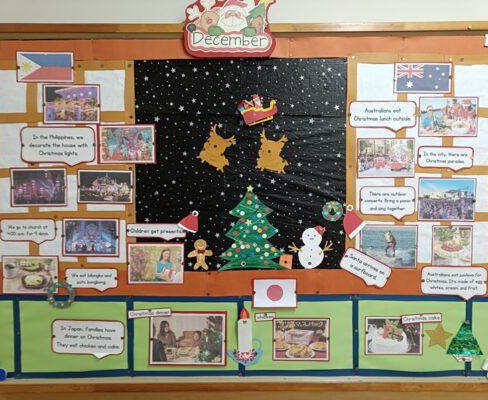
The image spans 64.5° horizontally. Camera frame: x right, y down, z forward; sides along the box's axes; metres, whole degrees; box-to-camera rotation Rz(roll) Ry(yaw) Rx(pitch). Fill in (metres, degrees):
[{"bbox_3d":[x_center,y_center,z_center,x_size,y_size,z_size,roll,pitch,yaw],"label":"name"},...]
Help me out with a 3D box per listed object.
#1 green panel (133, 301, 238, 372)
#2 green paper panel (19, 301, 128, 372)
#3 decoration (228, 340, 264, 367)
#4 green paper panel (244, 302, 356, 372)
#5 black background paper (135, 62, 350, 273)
[{"bbox_3d":[-0.203,0.474,1.343,0.367,0.248,0.010,0,2,0],"label":"green panel"},{"bbox_3d":[-0.582,0.468,1.316,0.375,0.247,0.008,0,2,0],"label":"green paper panel"},{"bbox_3d":[0.005,0.521,1.314,0.116,0.097,0.010,0,2,0],"label":"decoration"},{"bbox_3d":[0.192,0.474,1.344,0.376,0.245,0.006,0,2,0],"label":"green paper panel"},{"bbox_3d":[-0.010,-0.117,1.328,0.728,0.726,0.010,0,2,0],"label":"black background paper"}]

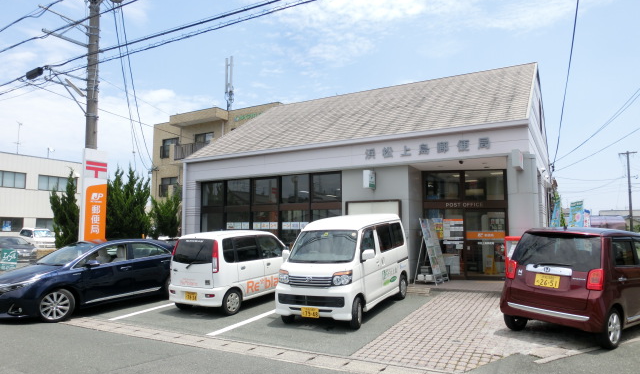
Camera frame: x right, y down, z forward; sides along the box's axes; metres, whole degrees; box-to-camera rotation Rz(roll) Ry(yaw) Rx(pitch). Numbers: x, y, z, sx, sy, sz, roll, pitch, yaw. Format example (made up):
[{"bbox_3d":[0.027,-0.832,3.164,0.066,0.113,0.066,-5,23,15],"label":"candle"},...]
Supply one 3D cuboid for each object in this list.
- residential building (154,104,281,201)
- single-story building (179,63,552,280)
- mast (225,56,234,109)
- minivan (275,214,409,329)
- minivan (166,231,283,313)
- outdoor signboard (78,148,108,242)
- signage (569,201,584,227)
[{"bbox_3d":[-5.153,-0.098,34.494,11.800,9.100,10.500,-4,-6,29],"label":"residential building"},{"bbox_3d":[3.041,-0.570,19.079,12.100,7.600,12.600,-4,-6,29],"label":"single-story building"},{"bbox_3d":[-6.882,-7.765,33.558,0.750,4.420,0.600,-4,-6,29],"label":"mast"},{"bbox_3d":[0.565,1.545,8.882,1.510,1.870,3.400,-4,-4,28],"label":"minivan"},{"bbox_3d":[-1.692,1.818,10.231,1.490,1.640,3.400,-4,-4,32],"label":"minivan"},{"bbox_3d":[-6.756,0.855,13.238,0.280,4.040,0.710,-4,-6,29],"label":"outdoor signboard"},{"bbox_3d":[9.249,1.406,16.000,0.550,1.800,0.060,-4,-6,29],"label":"signage"}]

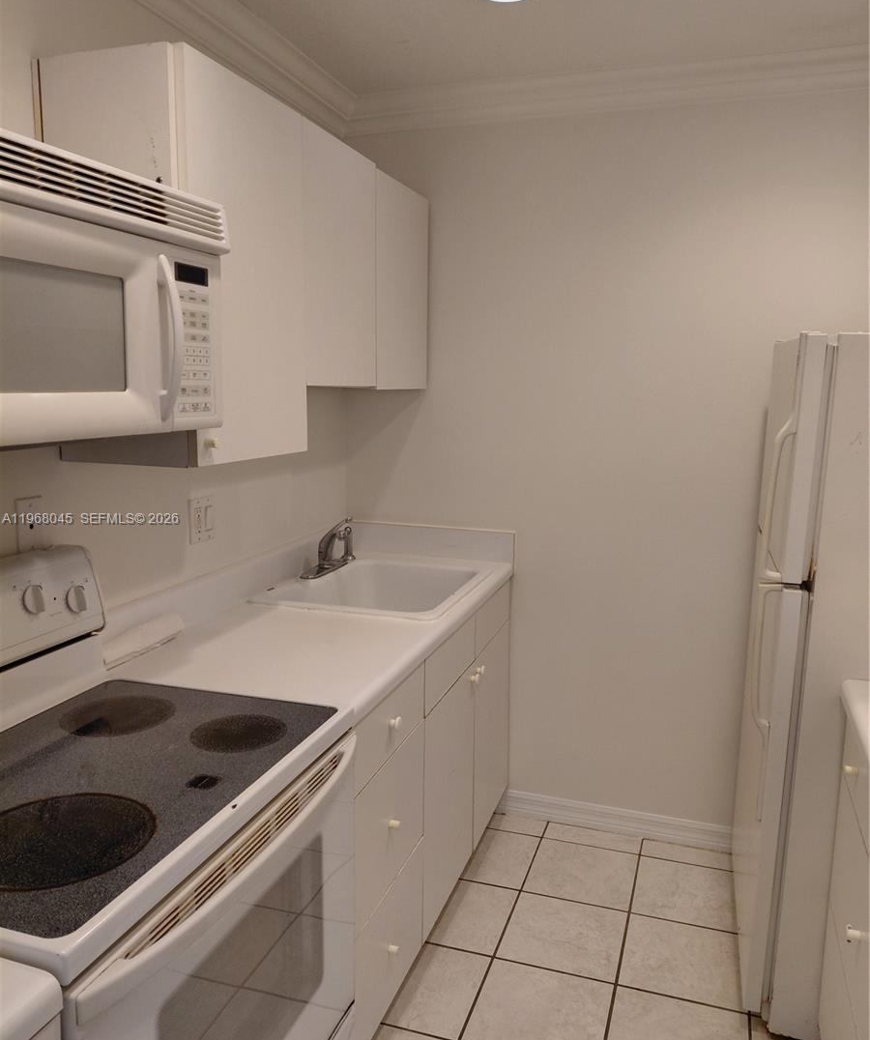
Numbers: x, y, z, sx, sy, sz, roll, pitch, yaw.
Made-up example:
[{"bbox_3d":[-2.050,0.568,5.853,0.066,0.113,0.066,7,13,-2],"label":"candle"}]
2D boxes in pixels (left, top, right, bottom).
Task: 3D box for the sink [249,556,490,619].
[{"bbox_3d":[-0.170,0.289,2.607,0.551,0.189,0.659,3,9,19],"label":"sink"}]

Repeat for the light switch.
[{"bbox_3d":[-0.622,-0.008,2.235,0.010,0.120,0.116,3,9,19],"label":"light switch"}]

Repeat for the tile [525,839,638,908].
[{"bbox_3d":[0.470,1.123,2.659,0.314,0.010,0.314,3,9,19],"label":"tile"}]

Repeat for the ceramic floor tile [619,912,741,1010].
[{"bbox_3d":[0.671,1.185,2.255,0.314,0.010,0.314,3,9,19],"label":"ceramic floor tile"}]

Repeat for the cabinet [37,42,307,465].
[{"bbox_3d":[-0.548,-0.540,1.883,0.328,0.794,0.471,3,9,19],"label":"cabinet"}]

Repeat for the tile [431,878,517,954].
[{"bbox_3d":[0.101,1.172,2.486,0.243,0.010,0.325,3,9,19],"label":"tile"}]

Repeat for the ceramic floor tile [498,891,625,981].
[{"bbox_3d":[0.366,1.168,2.358,0.314,0.010,0.314,3,9,19],"label":"ceramic floor tile"}]

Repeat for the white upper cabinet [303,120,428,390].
[{"bbox_3d":[-0.318,-0.705,2.476,0.319,0.626,0.894,3,9,19],"label":"white upper cabinet"}]

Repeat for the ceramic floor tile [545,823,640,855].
[{"bbox_3d":[0.541,1.093,2.863,0.314,0.010,0.105,3,9,19],"label":"ceramic floor tile"}]

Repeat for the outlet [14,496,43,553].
[{"bbox_3d":[-0.805,0.013,1.668,0.007,0.115,0.071,3,9,19],"label":"outlet"}]

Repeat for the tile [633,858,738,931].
[{"bbox_3d":[0.785,1.158,2.594,0.325,0.010,0.325,3,9,19],"label":"tile"}]

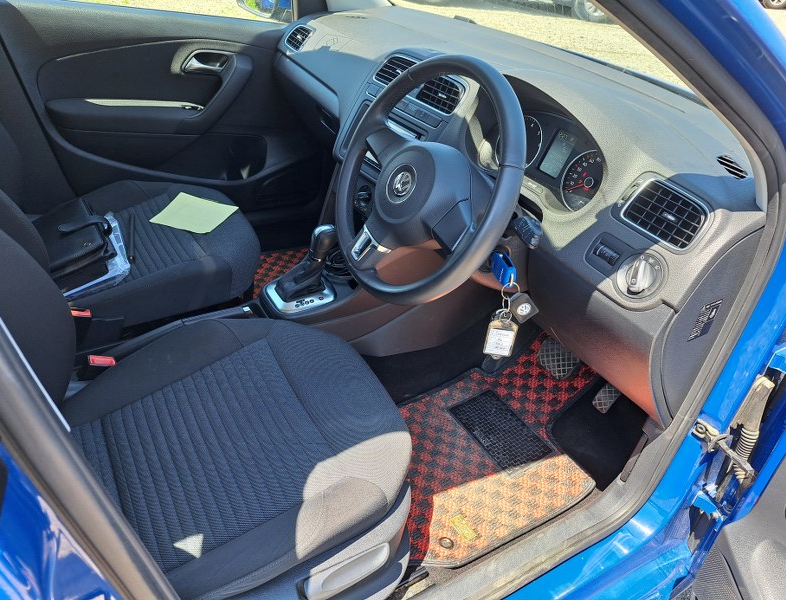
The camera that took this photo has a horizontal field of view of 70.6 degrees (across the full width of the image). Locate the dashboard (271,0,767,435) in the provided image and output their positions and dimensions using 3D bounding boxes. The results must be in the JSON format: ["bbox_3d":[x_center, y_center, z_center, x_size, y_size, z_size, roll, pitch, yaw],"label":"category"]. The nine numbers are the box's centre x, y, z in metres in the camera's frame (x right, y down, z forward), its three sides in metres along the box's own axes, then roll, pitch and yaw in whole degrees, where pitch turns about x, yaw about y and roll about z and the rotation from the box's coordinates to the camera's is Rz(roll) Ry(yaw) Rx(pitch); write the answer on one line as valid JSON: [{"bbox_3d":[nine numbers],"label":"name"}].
[{"bbox_3d":[0.172,-0.326,1.355,0.590,0.540,1.395,-13,39,-32],"label":"dashboard"}]

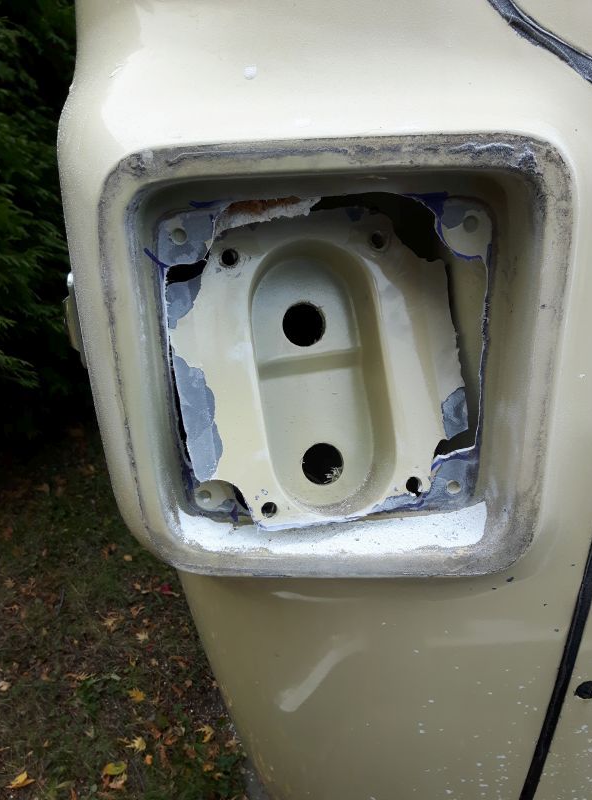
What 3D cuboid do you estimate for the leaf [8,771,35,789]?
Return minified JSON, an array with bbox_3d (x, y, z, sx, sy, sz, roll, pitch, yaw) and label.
[{"bbox_3d":[-0.542,0.753,1.411,0.032,0.020,0.046,16,25,37],"label":"leaf"}]

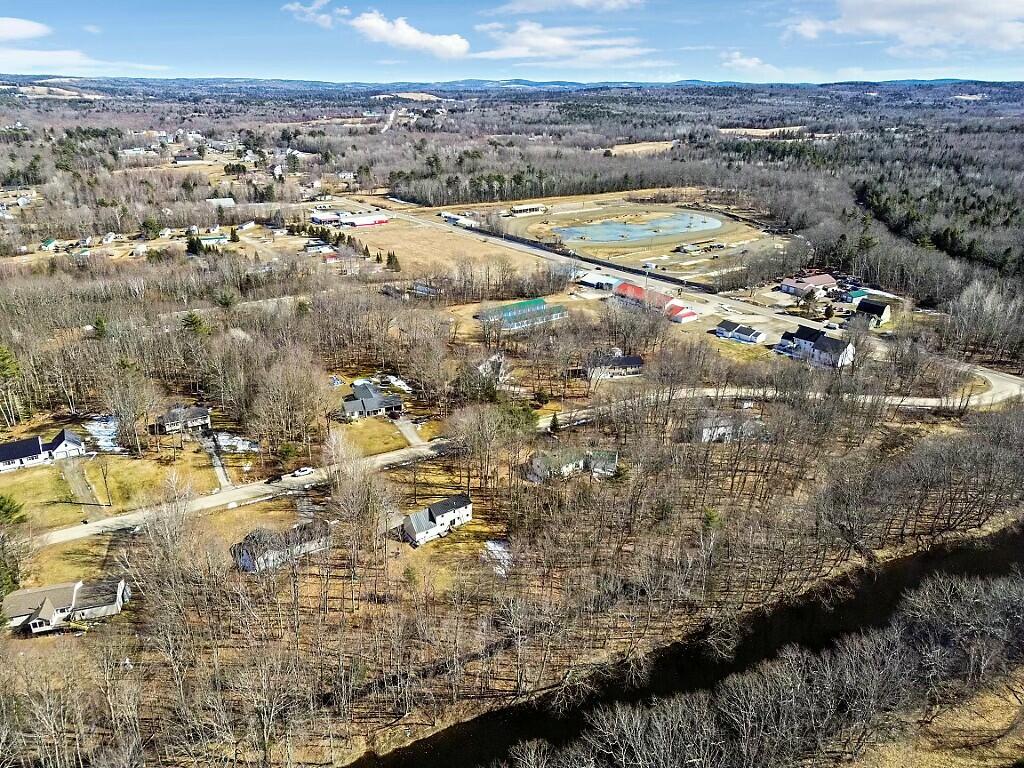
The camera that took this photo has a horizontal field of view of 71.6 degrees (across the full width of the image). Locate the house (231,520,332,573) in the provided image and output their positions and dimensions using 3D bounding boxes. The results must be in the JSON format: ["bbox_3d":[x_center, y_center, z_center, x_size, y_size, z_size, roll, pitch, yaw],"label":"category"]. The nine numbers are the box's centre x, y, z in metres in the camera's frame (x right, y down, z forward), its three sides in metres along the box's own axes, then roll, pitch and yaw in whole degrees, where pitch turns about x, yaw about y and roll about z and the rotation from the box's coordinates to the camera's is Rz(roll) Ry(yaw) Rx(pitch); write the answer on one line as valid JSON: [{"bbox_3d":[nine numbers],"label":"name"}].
[{"bbox_3d":[-57.900,39.810,181.150,19.000,6.000,10.500,-13,26,-27],"label":"house"}]

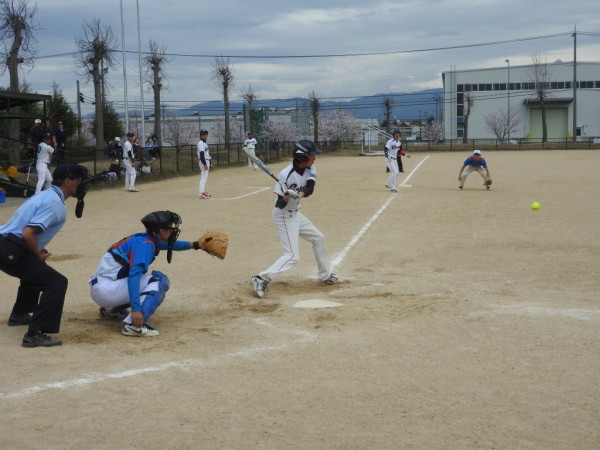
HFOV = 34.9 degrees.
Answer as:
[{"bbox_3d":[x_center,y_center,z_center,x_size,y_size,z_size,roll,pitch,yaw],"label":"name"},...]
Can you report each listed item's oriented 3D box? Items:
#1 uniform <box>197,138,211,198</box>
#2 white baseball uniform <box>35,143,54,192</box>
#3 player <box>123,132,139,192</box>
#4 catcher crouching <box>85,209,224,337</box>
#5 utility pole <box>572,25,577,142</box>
[{"bbox_3d":[-2.472,-1.486,24.430,0.330,1.430,0.470,1,6,26],"label":"uniform"},{"bbox_3d":[-7.016,-1.531,26.135,0.450,1.400,0.500,-3,6,-12],"label":"white baseball uniform"},{"bbox_3d":[-4.760,-1.752,26.666,0.420,1.660,0.500,0,6,12],"label":"player"},{"bbox_3d":[-1.240,0.370,8.527,1.305,1.000,0.850,-4,6,-23],"label":"catcher crouching"},{"bbox_3d":[25.846,-13.219,89.446,0.360,11.010,0.360,-1,6,0],"label":"utility pole"}]

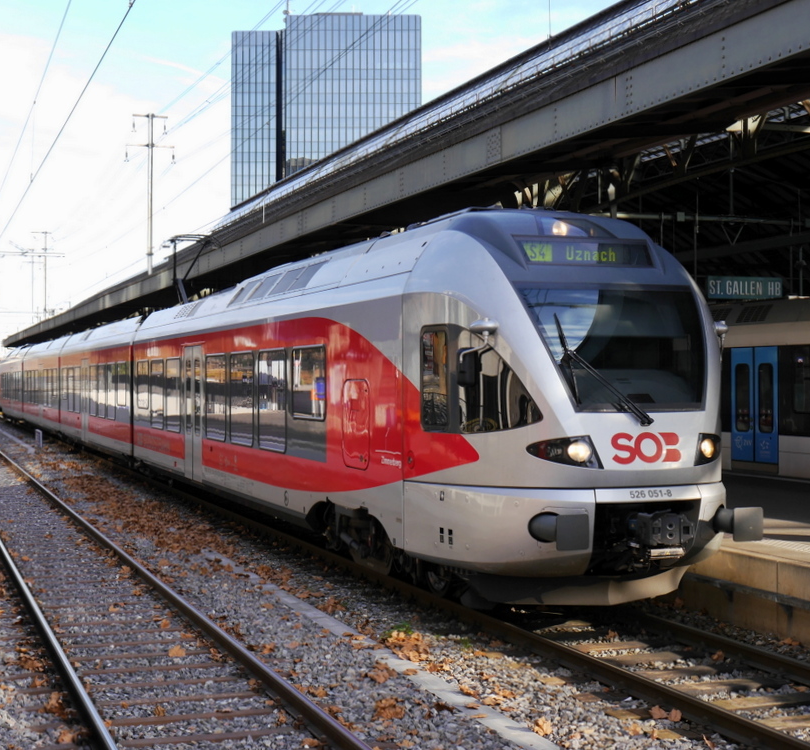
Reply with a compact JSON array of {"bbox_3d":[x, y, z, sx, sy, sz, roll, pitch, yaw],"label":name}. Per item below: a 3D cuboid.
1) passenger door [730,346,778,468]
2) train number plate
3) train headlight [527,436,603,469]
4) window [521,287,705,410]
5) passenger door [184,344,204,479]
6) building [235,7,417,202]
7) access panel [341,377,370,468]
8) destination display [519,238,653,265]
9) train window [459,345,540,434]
[{"bbox_3d":[6.553,0.567,27.017,0.100,2.200,1.562,0,0,-19],"label":"passenger door"},{"bbox_3d":[2.164,1.059,12.806,1.030,0.140,0.060,0,-18,-19],"label":"train number plate"},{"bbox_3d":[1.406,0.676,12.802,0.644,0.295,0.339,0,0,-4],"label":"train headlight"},{"bbox_3d":[2.034,-0.244,13.179,1.780,1.300,0.240,0,-28,-19],"label":"window"},{"bbox_3d":[-3.707,0.654,25.442,0.100,2.300,1.620,0,0,-19],"label":"passenger door"},{"bbox_3d":[-11.889,-25.062,222.080,28.300,56.600,18.000,0,0,0],"label":"building"},{"bbox_3d":[-0.541,0.547,16.253,0.060,1.000,1.022,0,0,-19],"label":"access panel"},{"bbox_3d":[1.778,-1.168,13.919,1.320,0.290,0.100,0,-33,-19],"label":"destination display"},{"bbox_3d":[0.843,0.118,13.136,0.200,0.870,1.020,0,0,-45],"label":"train window"}]

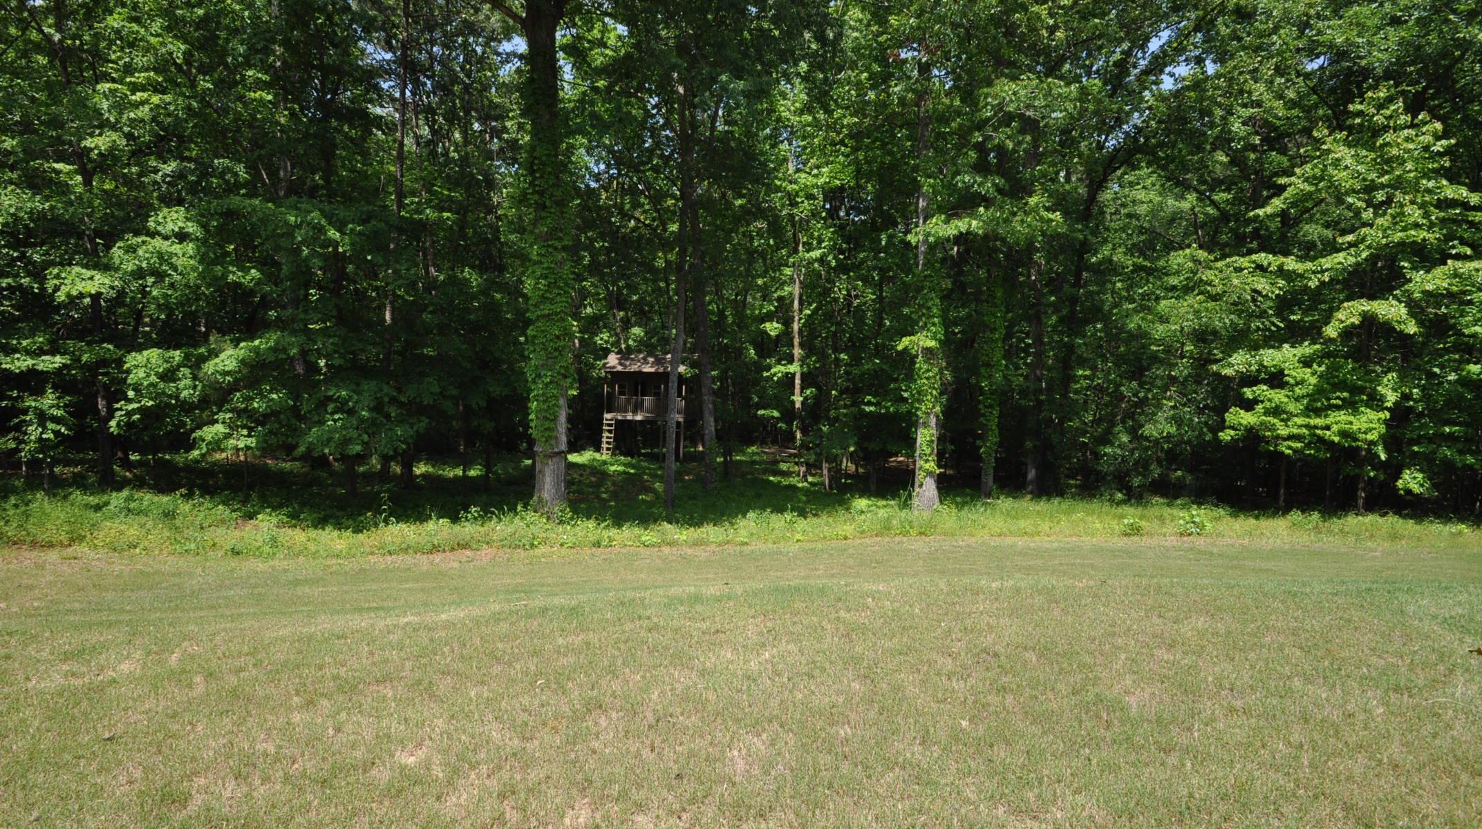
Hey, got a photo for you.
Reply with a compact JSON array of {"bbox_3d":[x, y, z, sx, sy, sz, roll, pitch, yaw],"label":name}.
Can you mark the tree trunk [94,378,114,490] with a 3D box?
[{"bbox_3d":[-14.145,0.386,13.700,0.301,2.495,0.300,-2,0,0],"label":"tree trunk"}]

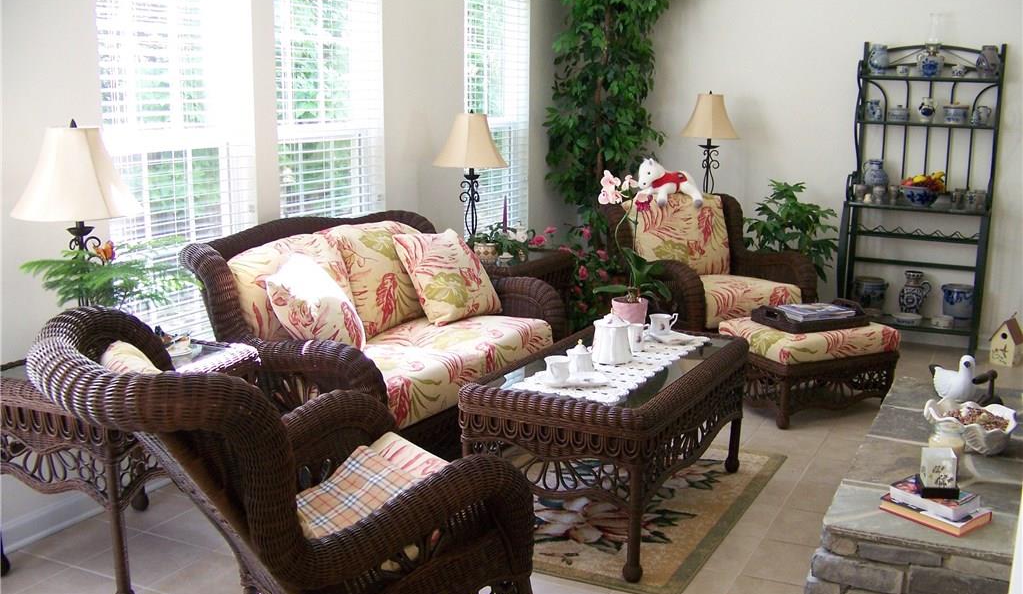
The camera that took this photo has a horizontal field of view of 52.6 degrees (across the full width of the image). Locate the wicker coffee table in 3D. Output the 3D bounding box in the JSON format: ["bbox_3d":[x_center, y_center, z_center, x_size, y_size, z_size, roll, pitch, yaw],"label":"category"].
[{"bbox_3d":[0.384,0.488,3.790,0.666,0.558,1.204,6,12,26],"label":"wicker coffee table"}]

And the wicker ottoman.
[{"bbox_3d":[1.425,0.325,4.989,0.694,0.406,0.511,-5,12,-25],"label":"wicker ottoman"}]

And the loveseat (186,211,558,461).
[{"bbox_3d":[-0.419,0.182,4.261,0.920,0.934,1.679,6,12,27],"label":"loveseat"}]

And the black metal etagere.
[{"bbox_3d":[2.338,-0.559,5.966,0.774,1.784,0.380,5,12,23],"label":"black metal etagere"}]

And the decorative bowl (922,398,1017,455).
[{"bbox_3d":[1.492,0.425,3.368,0.280,0.120,0.230,6,12,26],"label":"decorative bowl"}]

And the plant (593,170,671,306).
[{"bbox_3d":[0.485,-0.186,4.127,0.270,0.600,0.220,6,12,26],"label":"plant"}]

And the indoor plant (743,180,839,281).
[{"bbox_3d":[1.655,-0.218,6.231,0.500,0.940,0.480,6,12,26],"label":"indoor plant"}]

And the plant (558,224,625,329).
[{"bbox_3d":[0.475,0.010,5.616,0.390,0.800,0.370,6,12,26],"label":"plant"}]

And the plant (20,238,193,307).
[{"bbox_3d":[-1.215,0.042,3.114,0.480,0.370,0.420,-4,12,-21],"label":"plant"}]

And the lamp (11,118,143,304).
[{"bbox_3d":[-1.291,-0.150,3.101,0.385,0.760,0.385,-4,12,-23],"label":"lamp"}]

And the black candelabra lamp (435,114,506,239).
[{"bbox_3d":[-0.203,-0.582,5.374,0.385,0.760,0.385,0,11,-2],"label":"black candelabra lamp"}]

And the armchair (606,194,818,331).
[{"bbox_3d":[1.125,-0.090,5.908,0.880,0.920,0.880,-5,12,-26],"label":"armchair"}]

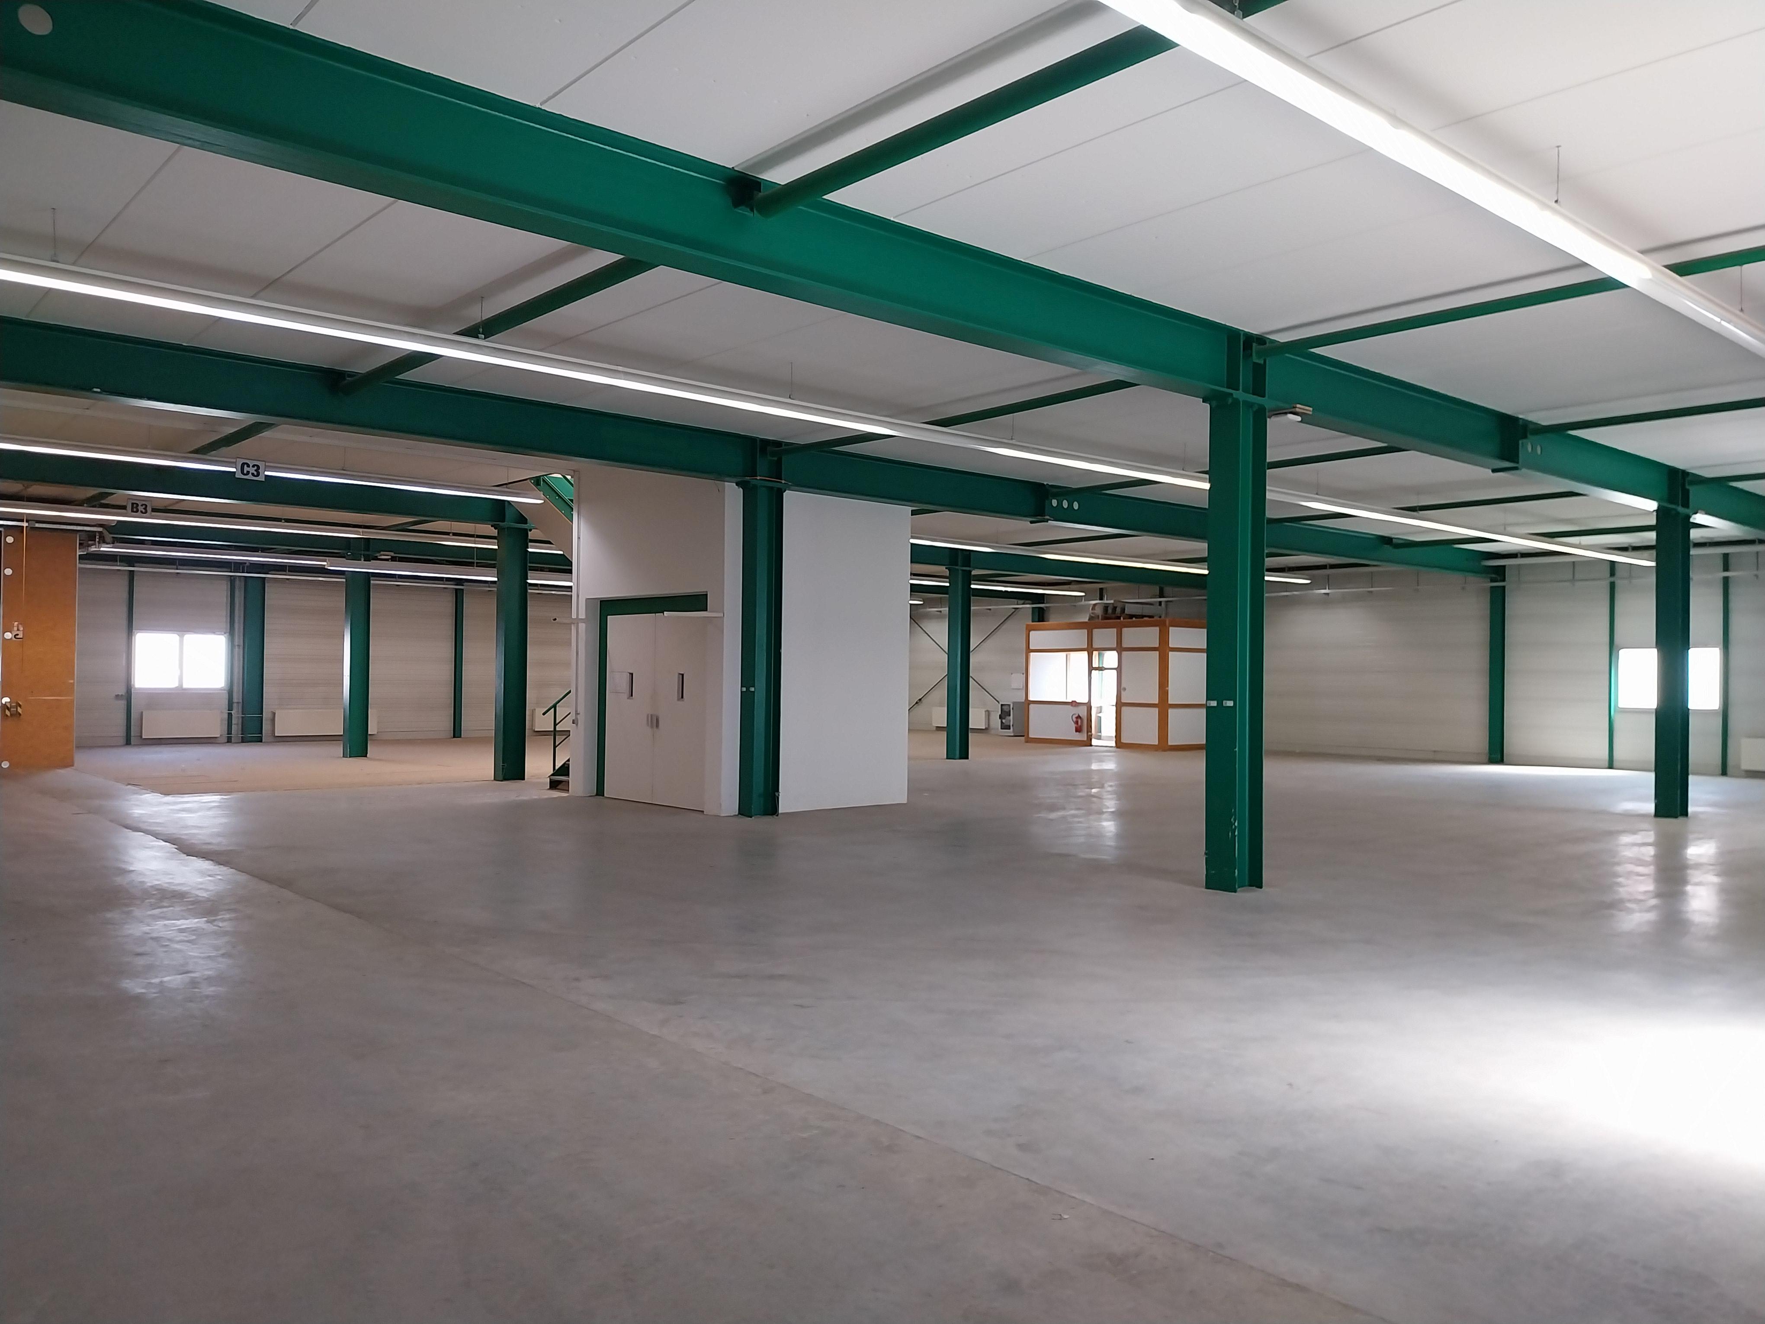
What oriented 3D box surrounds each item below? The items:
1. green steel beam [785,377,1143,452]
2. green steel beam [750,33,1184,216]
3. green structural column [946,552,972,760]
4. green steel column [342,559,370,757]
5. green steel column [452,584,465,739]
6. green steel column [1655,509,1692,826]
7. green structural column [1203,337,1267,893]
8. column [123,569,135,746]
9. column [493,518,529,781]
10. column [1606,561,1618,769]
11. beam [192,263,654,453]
[{"bbox_3d":[0.731,-2.506,13.705,0.099,0.098,6.400,1,-1,-41],"label":"green steel beam"},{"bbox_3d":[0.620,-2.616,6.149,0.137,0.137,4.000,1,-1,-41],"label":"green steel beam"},{"bbox_3d":[1.620,-0.071,27.993,0.385,4.300,0.300,1,-1,-41],"label":"green structural column"},{"bbox_3d":[-10.443,-0.125,26.350,0.388,4.037,0.295,1,-1,-41],"label":"green steel column"},{"bbox_3d":[-11.026,-0.018,34.471,0.120,3.985,0.150,1,-1,-41],"label":"green steel column"},{"bbox_3d":[10.571,-0.011,17.744,0.388,4.159,0.295,1,-1,-41],"label":"green steel column"},{"bbox_3d":[2.979,-0.388,11.177,0.388,4.576,0.295,1,-1,-41],"label":"green structural column"},{"bbox_3d":[-16.982,-0.155,29.945,0.095,4.100,0.110,1,-1,-41],"label":"column"},{"bbox_3d":[-5.946,-0.174,21.234,0.385,4.150,0.300,1,-1,-41],"label":"column"},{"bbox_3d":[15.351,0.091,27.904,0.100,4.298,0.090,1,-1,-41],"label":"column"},{"bbox_3d":[-5.060,-2.592,12.606,0.137,0.137,12.400,1,-1,-41],"label":"beam"}]

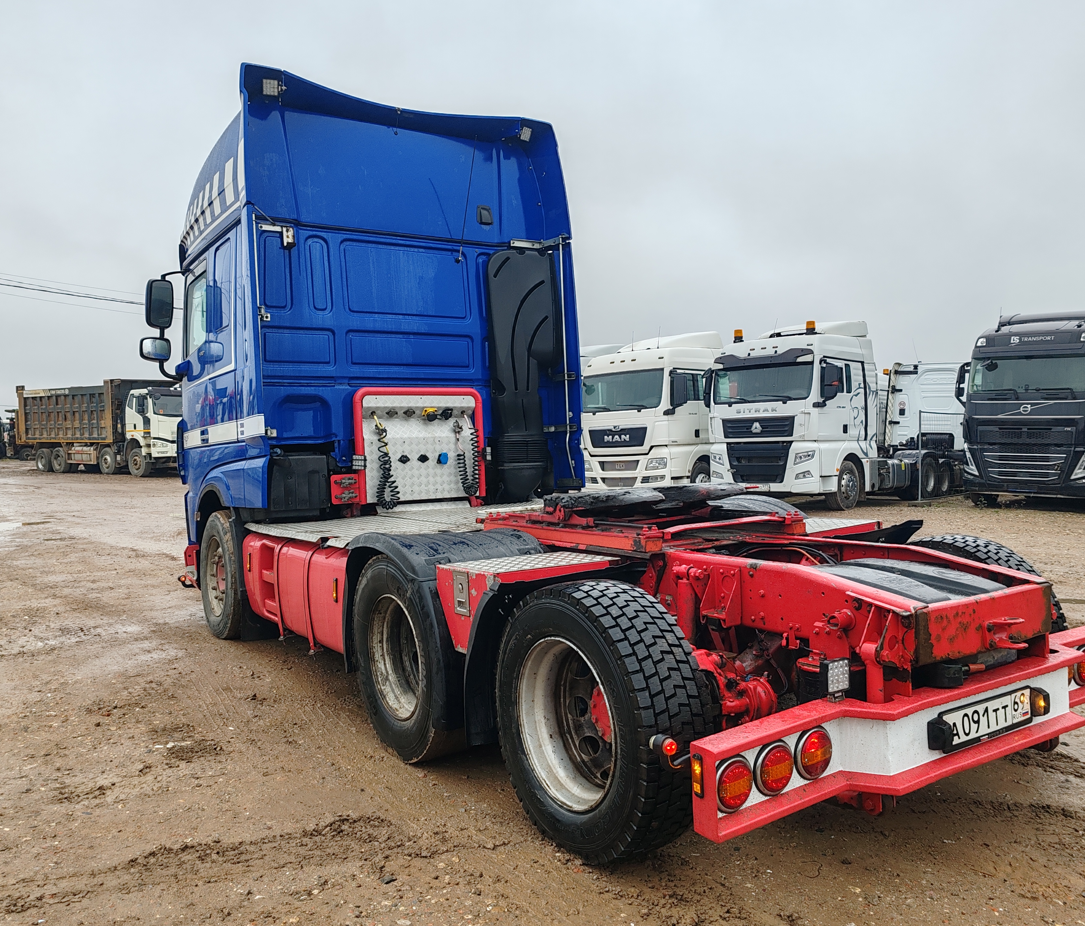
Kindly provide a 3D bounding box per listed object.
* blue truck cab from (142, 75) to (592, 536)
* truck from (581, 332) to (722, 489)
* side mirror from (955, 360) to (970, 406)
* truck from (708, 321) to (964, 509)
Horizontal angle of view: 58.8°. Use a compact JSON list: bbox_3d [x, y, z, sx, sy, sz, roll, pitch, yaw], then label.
[{"bbox_3d":[-1.528,-0.985,7.815,2.600,3.170,2.750,-4,2,-34],"label":"blue truck cab"},{"bbox_3d":[3.850,-1.095,23.663,2.500,3.930,6.200,0,3,43],"label":"truck"},{"bbox_3d":[9.030,-1.700,20.660,0.250,0.950,0.220,1,2,42],"label":"side mirror"},{"bbox_3d":[6.781,-1.061,21.849,2.520,3.920,6.950,1,2,43],"label":"truck"}]

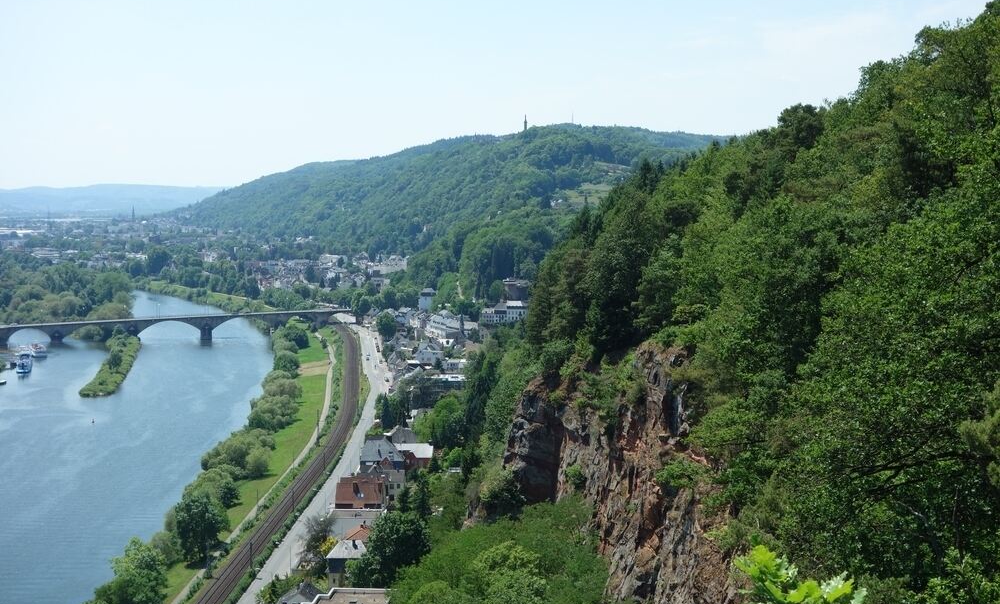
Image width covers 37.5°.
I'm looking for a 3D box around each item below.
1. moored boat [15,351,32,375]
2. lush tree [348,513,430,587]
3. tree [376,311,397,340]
[{"bbox_3d":[-272.381,34.986,843.394,8.200,7.500,38.000,-1,4,-16],"label":"moored boat"},{"bbox_3d":[-24.677,55.478,325.721,17.800,17.000,17.000,0,4,0],"label":"lush tree"},{"bbox_3d":[-69.421,15.085,900.153,12.000,17.000,12.000,0,4,0],"label":"tree"}]

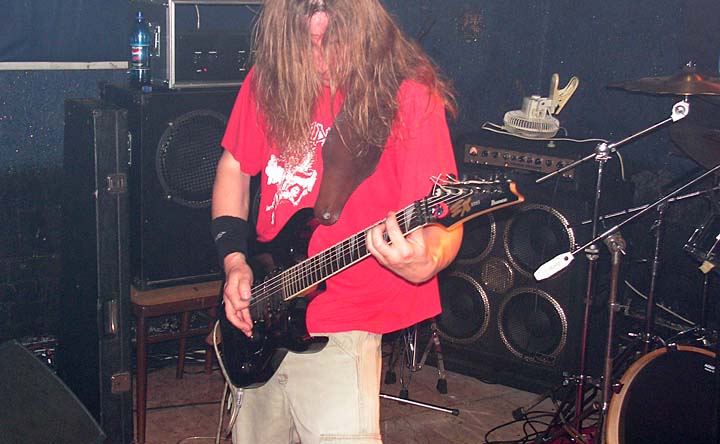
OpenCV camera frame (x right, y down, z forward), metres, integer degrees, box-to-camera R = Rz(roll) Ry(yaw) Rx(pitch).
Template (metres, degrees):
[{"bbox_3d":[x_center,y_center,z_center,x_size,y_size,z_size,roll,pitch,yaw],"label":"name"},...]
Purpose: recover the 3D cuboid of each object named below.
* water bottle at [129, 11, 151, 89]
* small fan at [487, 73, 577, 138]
[{"bbox_3d":[-0.655,-0.511,3.520,0.066,0.237,0.066,2,14,0],"label":"water bottle"},{"bbox_3d":[0.630,-0.416,4.120,0.242,0.222,0.193,10,26,8],"label":"small fan"}]

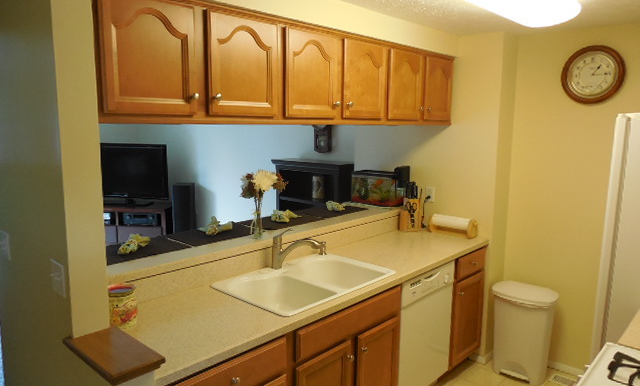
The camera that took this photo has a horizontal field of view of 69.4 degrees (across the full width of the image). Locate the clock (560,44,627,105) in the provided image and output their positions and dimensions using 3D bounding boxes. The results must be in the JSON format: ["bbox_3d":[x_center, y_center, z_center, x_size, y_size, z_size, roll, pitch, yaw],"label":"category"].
[{"bbox_3d":[1.710,-0.741,2.895,0.360,0.360,0.050,8,11,43],"label":"clock"}]

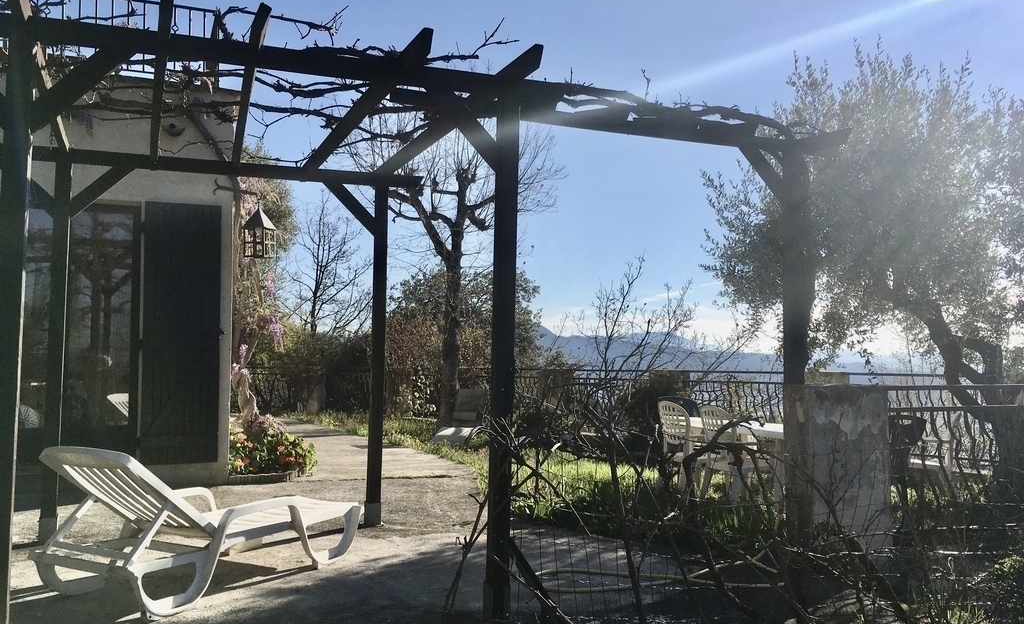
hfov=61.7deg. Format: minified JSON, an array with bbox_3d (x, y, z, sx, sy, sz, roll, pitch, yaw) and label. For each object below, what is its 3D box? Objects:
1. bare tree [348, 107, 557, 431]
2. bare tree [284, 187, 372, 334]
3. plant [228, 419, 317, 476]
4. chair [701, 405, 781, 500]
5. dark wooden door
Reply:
[{"bbox_3d":[-0.955,-1.039,14.500,3.600,5.700,3.400,1,-2,0],"label":"bare tree"},{"bbox_3d":[-4.361,-0.466,20.500,2.400,4.900,2.300,1,-2,0],"label":"bare tree"},{"bbox_3d":[-2.355,1.356,8.400,0.880,0.500,0.750,1,-2,-19],"label":"plant"},{"bbox_3d":[2.015,1.255,7.500,0.570,0.860,0.570,2,-2,-29],"label":"chair"},{"bbox_3d":[-2.990,0.199,7.750,0.660,2.350,0.060,1,-2,-19],"label":"dark wooden door"}]

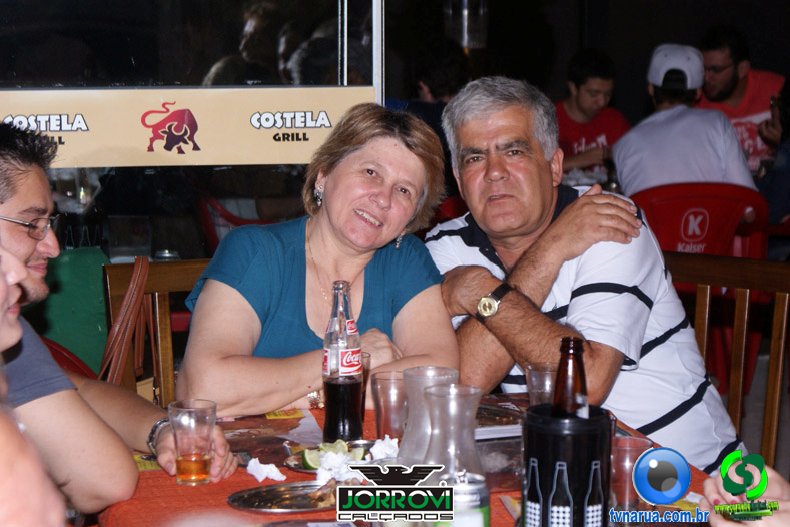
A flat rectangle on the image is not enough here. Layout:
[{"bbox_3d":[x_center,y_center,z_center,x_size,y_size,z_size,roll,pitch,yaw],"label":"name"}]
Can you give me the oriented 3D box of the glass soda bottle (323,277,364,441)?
[{"bbox_3d":[-0.078,0.146,3.430,0.059,0.238,0.059,-2,8,-8],"label":"glass soda bottle"}]

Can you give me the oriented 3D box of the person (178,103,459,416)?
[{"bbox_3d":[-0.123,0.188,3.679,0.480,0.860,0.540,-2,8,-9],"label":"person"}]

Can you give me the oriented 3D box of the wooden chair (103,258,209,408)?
[{"bbox_3d":[-0.261,0.469,3.960,0.440,0.900,0.460,-3,8,-17],"label":"wooden chair"}]

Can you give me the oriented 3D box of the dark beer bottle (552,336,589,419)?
[{"bbox_3d":[0.206,0.226,2.696,0.073,0.285,0.073,0,8,0],"label":"dark beer bottle"}]

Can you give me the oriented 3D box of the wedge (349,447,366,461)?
[{"bbox_3d":[-0.056,0.270,3.287,0.040,0.027,0.030,0,8,0],"label":"wedge"}]

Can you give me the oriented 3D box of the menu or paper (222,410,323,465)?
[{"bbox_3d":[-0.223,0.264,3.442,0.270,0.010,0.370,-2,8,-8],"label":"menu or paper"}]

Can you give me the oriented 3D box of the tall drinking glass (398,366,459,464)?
[{"bbox_3d":[0.051,0.220,3.341,0.098,0.130,0.098,0,8,0],"label":"tall drinking glass"}]

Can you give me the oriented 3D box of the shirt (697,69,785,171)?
[{"bbox_3d":[1.047,-0.384,7.165,0.420,0.460,0.280,2,8,14],"label":"shirt"}]

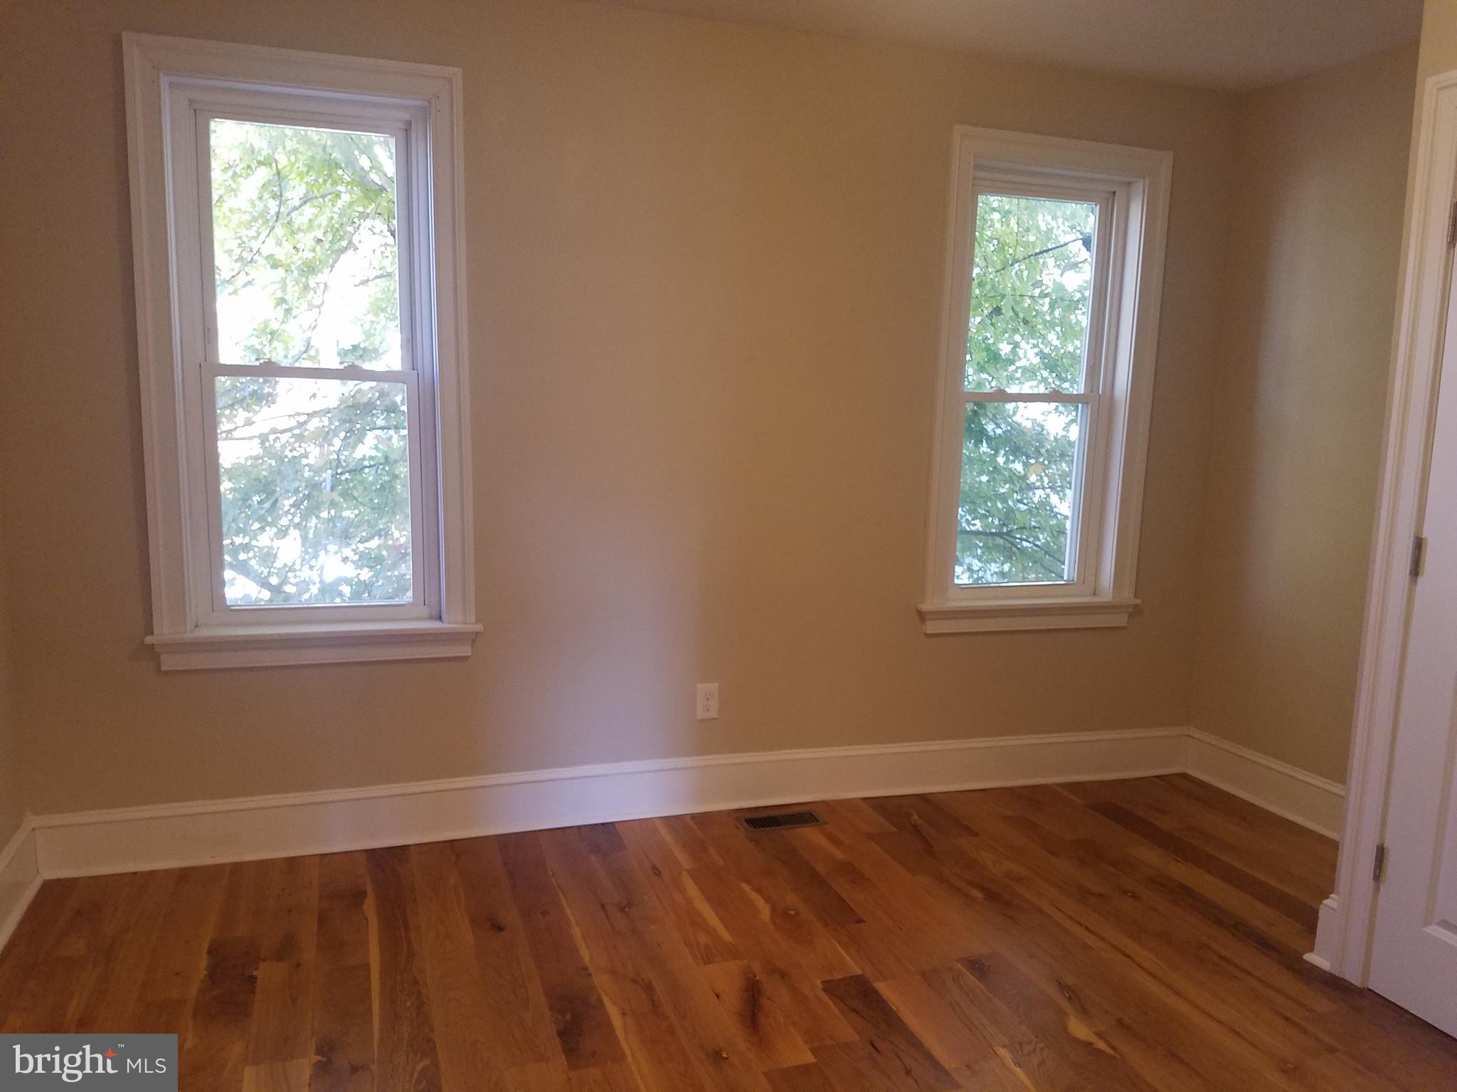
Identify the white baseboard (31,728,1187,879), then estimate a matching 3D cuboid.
[{"bbox_3d":[-0.073,0.776,3.507,3.750,0.183,0.036,-1,9,-18],"label":"white baseboard"}]

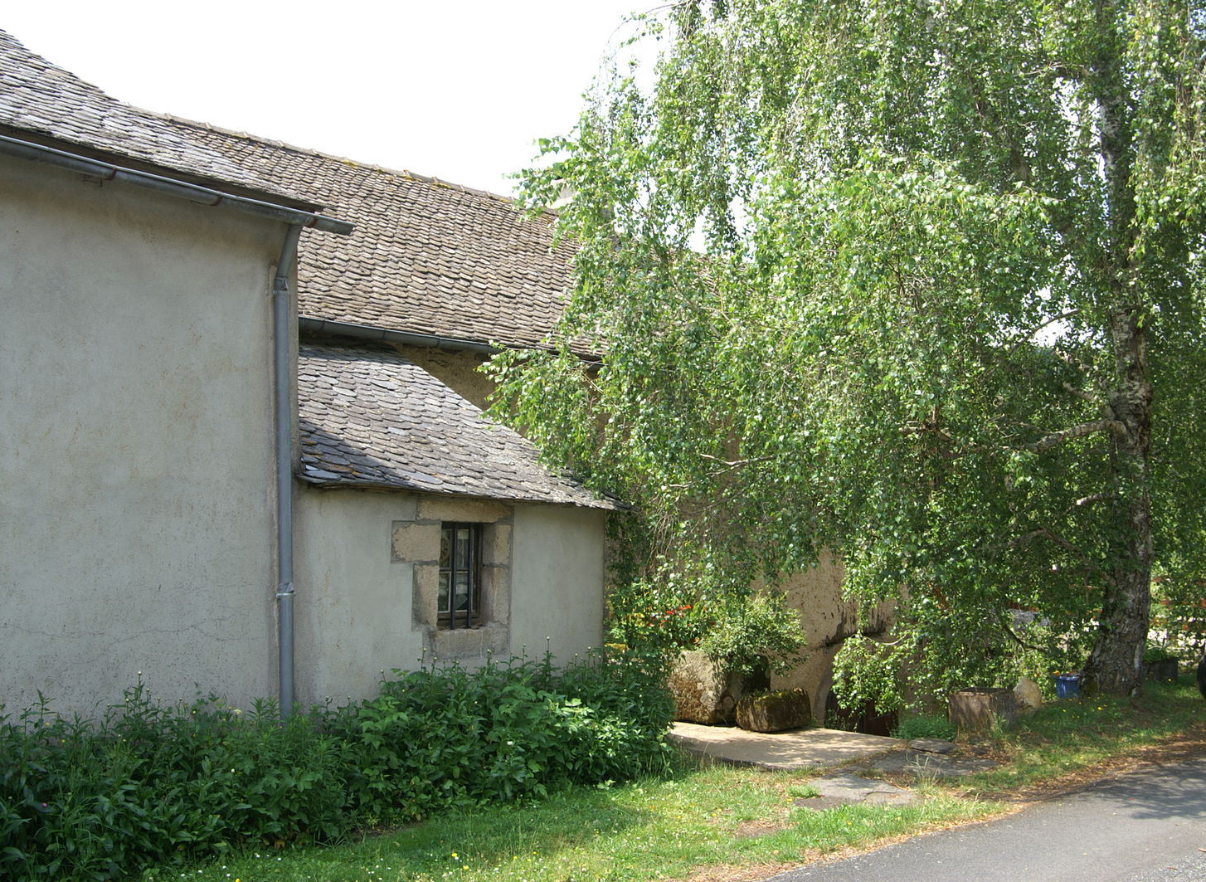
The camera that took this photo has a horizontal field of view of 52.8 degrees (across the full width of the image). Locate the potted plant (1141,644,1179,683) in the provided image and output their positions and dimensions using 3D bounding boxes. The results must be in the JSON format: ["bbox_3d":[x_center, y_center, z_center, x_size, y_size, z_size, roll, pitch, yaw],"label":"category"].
[{"bbox_3d":[6.917,2.794,15.290,0.550,0.460,0.450,5,-8,-42],"label":"potted plant"}]

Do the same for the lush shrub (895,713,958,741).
[{"bbox_3d":[2.846,2.475,10.633,0.520,0.230,0.420,-1,-6,15],"label":"lush shrub"}]

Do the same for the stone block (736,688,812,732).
[{"bbox_3d":[1.556,2.433,11.043,0.620,0.330,0.360,5,-8,-42],"label":"stone block"}]

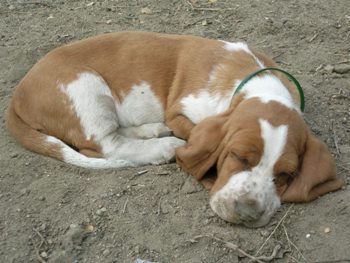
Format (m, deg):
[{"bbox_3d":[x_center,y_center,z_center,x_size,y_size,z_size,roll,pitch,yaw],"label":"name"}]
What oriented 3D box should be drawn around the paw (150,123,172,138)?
[{"bbox_3d":[-0.019,-0.001,1.050,0.042,0.026,0.036,-1,35,-2],"label":"paw"}]

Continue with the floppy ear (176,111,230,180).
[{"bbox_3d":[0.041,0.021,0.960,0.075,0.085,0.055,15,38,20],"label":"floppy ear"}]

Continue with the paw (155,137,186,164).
[{"bbox_3d":[-0.005,0.027,1.010,0.050,0.034,0.042,-5,35,-7],"label":"paw"}]

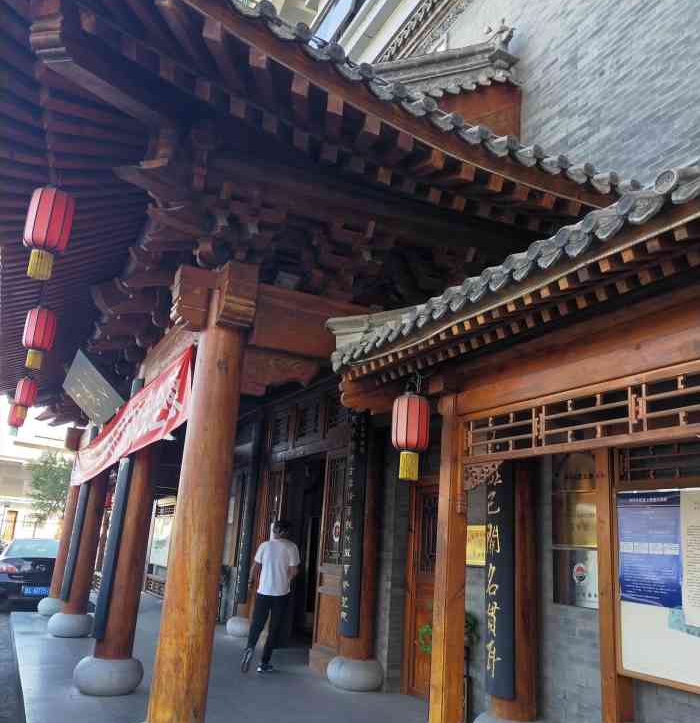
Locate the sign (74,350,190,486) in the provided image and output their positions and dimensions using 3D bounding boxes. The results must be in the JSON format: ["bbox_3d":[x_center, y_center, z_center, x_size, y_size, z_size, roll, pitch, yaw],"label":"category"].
[{"bbox_3d":[-2.922,0.976,7.523,0.100,0.620,7.600,13,-19,-26],"label":"sign"}]

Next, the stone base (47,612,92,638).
[{"bbox_3d":[-3.947,3.707,8.786,0.600,0.340,0.600,13,-19,-26],"label":"stone base"}]

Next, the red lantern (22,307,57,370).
[{"bbox_3d":[-2.968,-0.215,5.906,0.277,0.561,0.277,13,-19,-26],"label":"red lantern"}]

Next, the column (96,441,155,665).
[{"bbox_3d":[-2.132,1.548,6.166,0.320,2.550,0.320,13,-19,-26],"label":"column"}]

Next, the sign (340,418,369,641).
[{"bbox_3d":[0.029,1.780,6.998,0.120,2.460,0.340,13,-19,-26],"label":"sign"}]

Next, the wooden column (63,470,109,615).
[{"bbox_3d":[-3.762,2.107,9.132,0.339,2.993,0.339,13,-19,-26],"label":"wooden column"}]

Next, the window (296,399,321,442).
[{"bbox_3d":[-0.617,0.877,9.216,0.058,0.569,0.730,13,-19,-26],"label":"window"}]

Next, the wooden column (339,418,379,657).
[{"bbox_3d":[0.177,1.826,7.181,0.339,2.949,0.339,13,-19,-26],"label":"wooden column"}]

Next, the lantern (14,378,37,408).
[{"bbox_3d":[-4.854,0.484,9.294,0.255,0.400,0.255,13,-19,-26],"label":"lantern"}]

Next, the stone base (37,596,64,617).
[{"bbox_3d":[-5.078,4.241,10.787,0.600,0.340,0.600,13,-19,-26],"label":"stone base"}]

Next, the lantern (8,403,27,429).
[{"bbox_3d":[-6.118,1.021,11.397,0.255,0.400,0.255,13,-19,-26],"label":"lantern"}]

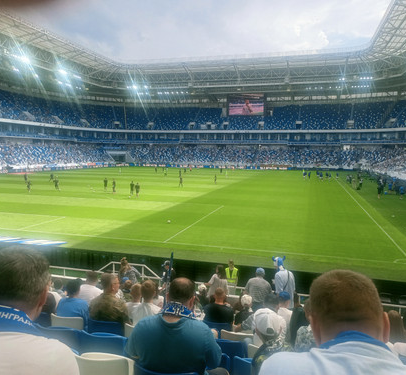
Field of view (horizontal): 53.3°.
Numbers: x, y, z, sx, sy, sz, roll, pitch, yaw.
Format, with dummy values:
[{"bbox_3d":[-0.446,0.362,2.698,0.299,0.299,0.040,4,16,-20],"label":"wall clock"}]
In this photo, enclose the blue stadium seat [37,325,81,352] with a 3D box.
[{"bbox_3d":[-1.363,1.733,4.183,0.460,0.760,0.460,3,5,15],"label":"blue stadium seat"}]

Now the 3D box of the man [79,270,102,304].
[{"bbox_3d":[-1.508,1.788,5.954,0.500,1.280,0.750,3,6,15],"label":"man"}]

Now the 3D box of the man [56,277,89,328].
[{"bbox_3d":[-1.605,1.730,5.306,0.500,1.170,0.750,3,5,15],"label":"man"}]

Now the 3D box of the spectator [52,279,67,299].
[{"bbox_3d":[-2.362,2.057,7.020,0.450,1.120,0.700,3,6,15],"label":"spectator"}]

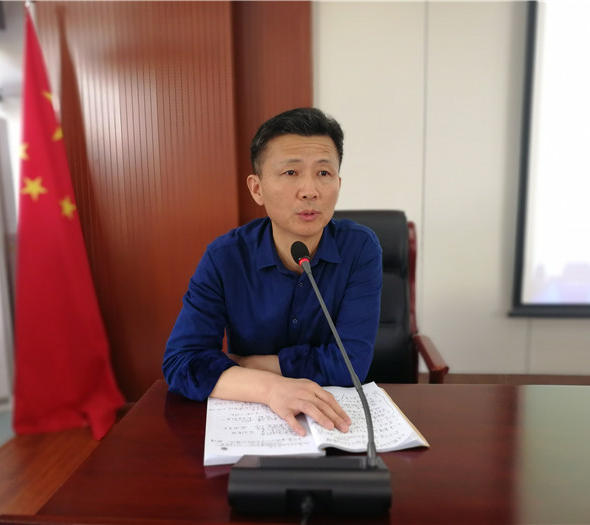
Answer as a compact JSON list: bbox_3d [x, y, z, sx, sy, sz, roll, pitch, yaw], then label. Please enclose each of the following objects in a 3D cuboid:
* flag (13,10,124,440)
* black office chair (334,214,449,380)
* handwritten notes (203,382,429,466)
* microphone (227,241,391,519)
[{"bbox_3d":[-1.121,-0.174,2.541,0.500,1.940,0.340,0,9,6],"label":"flag"},{"bbox_3d":[0.139,0.388,1.691,0.620,1.070,0.680,0,9,6],"label":"black office chair"},{"bbox_3d":[0.023,0.260,0.931,0.345,0.022,0.243,-2,9,-8],"label":"handwritten notes"},{"bbox_3d":[0.019,0.134,0.784,0.200,0.315,0.275,-1,8,2],"label":"microphone"}]

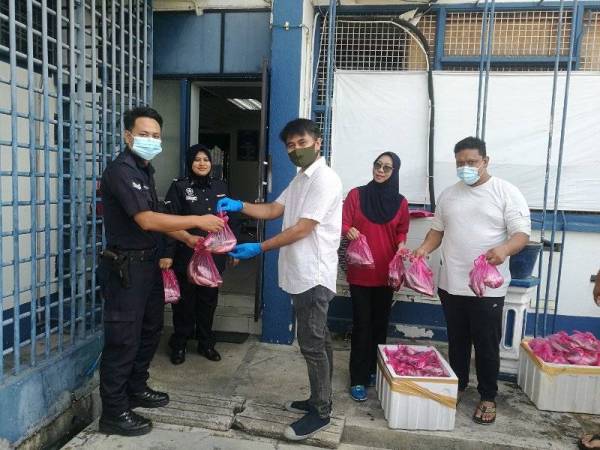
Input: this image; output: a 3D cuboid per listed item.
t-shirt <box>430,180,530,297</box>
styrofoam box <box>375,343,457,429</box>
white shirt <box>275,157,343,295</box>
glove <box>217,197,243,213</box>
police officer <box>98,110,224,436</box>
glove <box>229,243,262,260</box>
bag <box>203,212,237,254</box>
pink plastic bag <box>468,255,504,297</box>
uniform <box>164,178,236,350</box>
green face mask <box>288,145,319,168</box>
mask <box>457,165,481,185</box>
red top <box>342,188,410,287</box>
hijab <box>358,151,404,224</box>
[{"bbox_3d":[1.107,0.068,2.870,0.540,0.670,0.340,5,6,30],"label":"t-shirt"},{"bbox_3d":[0.713,1.002,2.942,0.371,0.305,0.528,2,5,0],"label":"styrofoam box"},{"bbox_3d":[0.047,0.003,2.570,0.340,0.760,0.470,0,6,-21],"label":"white shirt"},{"bbox_3d":[-0.385,-0.112,2.552,0.130,0.090,0.100,0,6,-18],"label":"glove"},{"bbox_3d":[-0.738,0.236,2.540,0.660,1.740,0.500,3,5,6],"label":"police officer"},{"bbox_3d":[-0.282,0.137,2.420,0.180,0.090,0.100,2,5,-6],"label":"glove"},{"bbox_3d":[-0.438,0.046,2.547,0.175,0.215,0.140,2,5,0],"label":"bag"},{"bbox_3d":[1.052,0.285,2.640,0.185,0.215,0.140,5,6,25],"label":"pink plastic bag"},{"bbox_3d":[-0.760,0.299,3.540,0.550,1.360,0.300,0,6,-24],"label":"uniform"},{"bbox_3d":[0.018,-0.363,2.480,0.145,0.128,0.100,6,7,38],"label":"green face mask"},{"bbox_3d":[1.010,-0.297,2.806,0.140,0.120,0.090,7,7,40],"label":"mask"},{"bbox_3d":[0.510,0.070,3.119,0.430,0.630,0.300,3,5,10],"label":"red top"},{"bbox_3d":[0.517,-0.238,2.970,0.300,0.470,0.270,3,6,12],"label":"hijab"}]

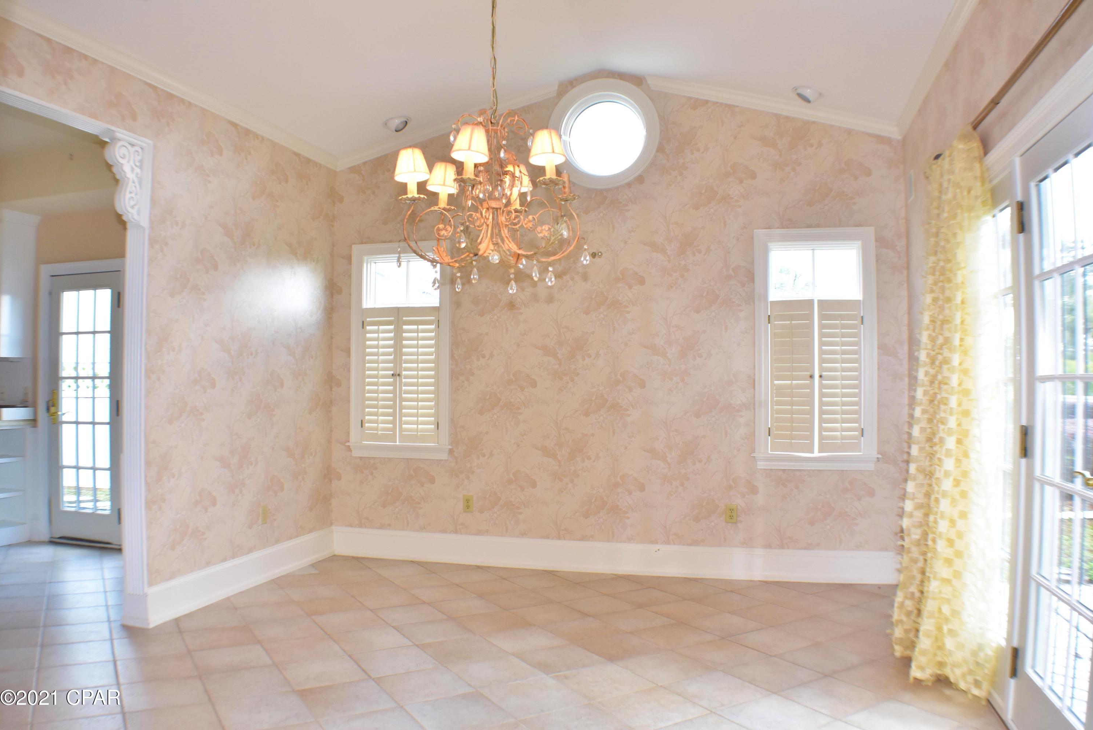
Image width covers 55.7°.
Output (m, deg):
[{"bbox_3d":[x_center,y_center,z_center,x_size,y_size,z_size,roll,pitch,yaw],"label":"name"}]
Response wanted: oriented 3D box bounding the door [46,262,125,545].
[{"bbox_3d":[-3.338,0.323,7.500,0.635,2.000,0.060,0,-1,17],"label":"door"}]

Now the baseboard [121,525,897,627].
[{"bbox_3d":[0.031,1.228,5.681,3.850,0.197,2.160,0,-1,14],"label":"baseboard"}]

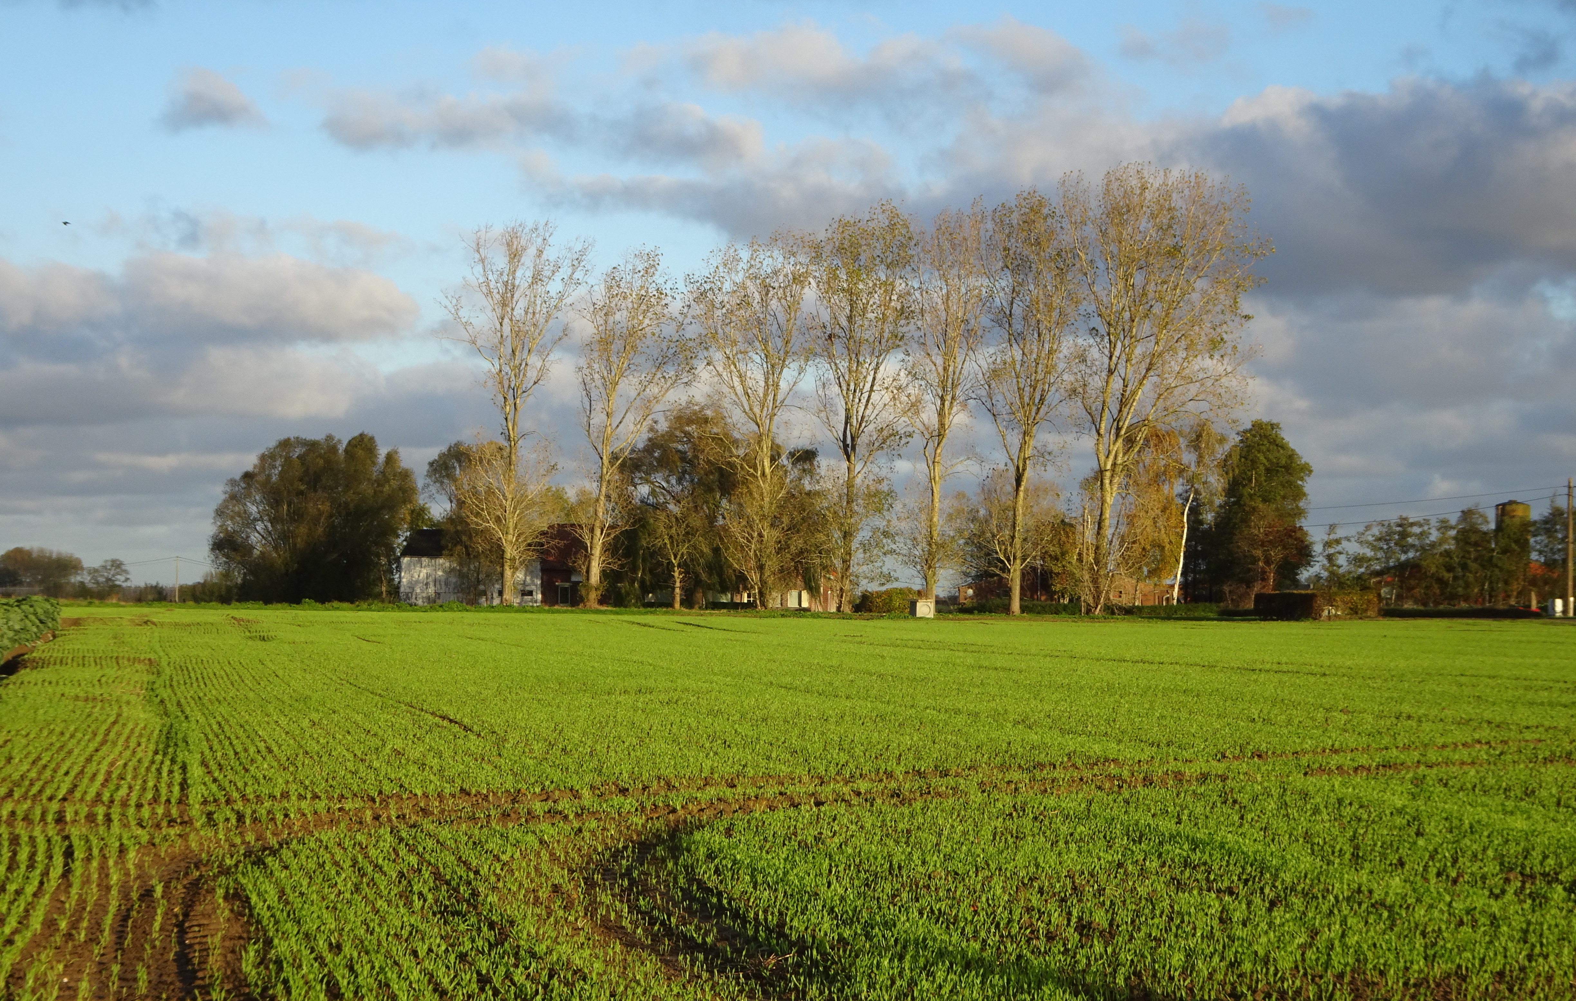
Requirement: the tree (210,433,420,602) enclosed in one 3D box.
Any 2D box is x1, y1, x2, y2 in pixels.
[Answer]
[{"bbox_3d":[-35.724,1.442,258.000,15.908,13.024,13.500,0,-1,0],"label":"tree"}]

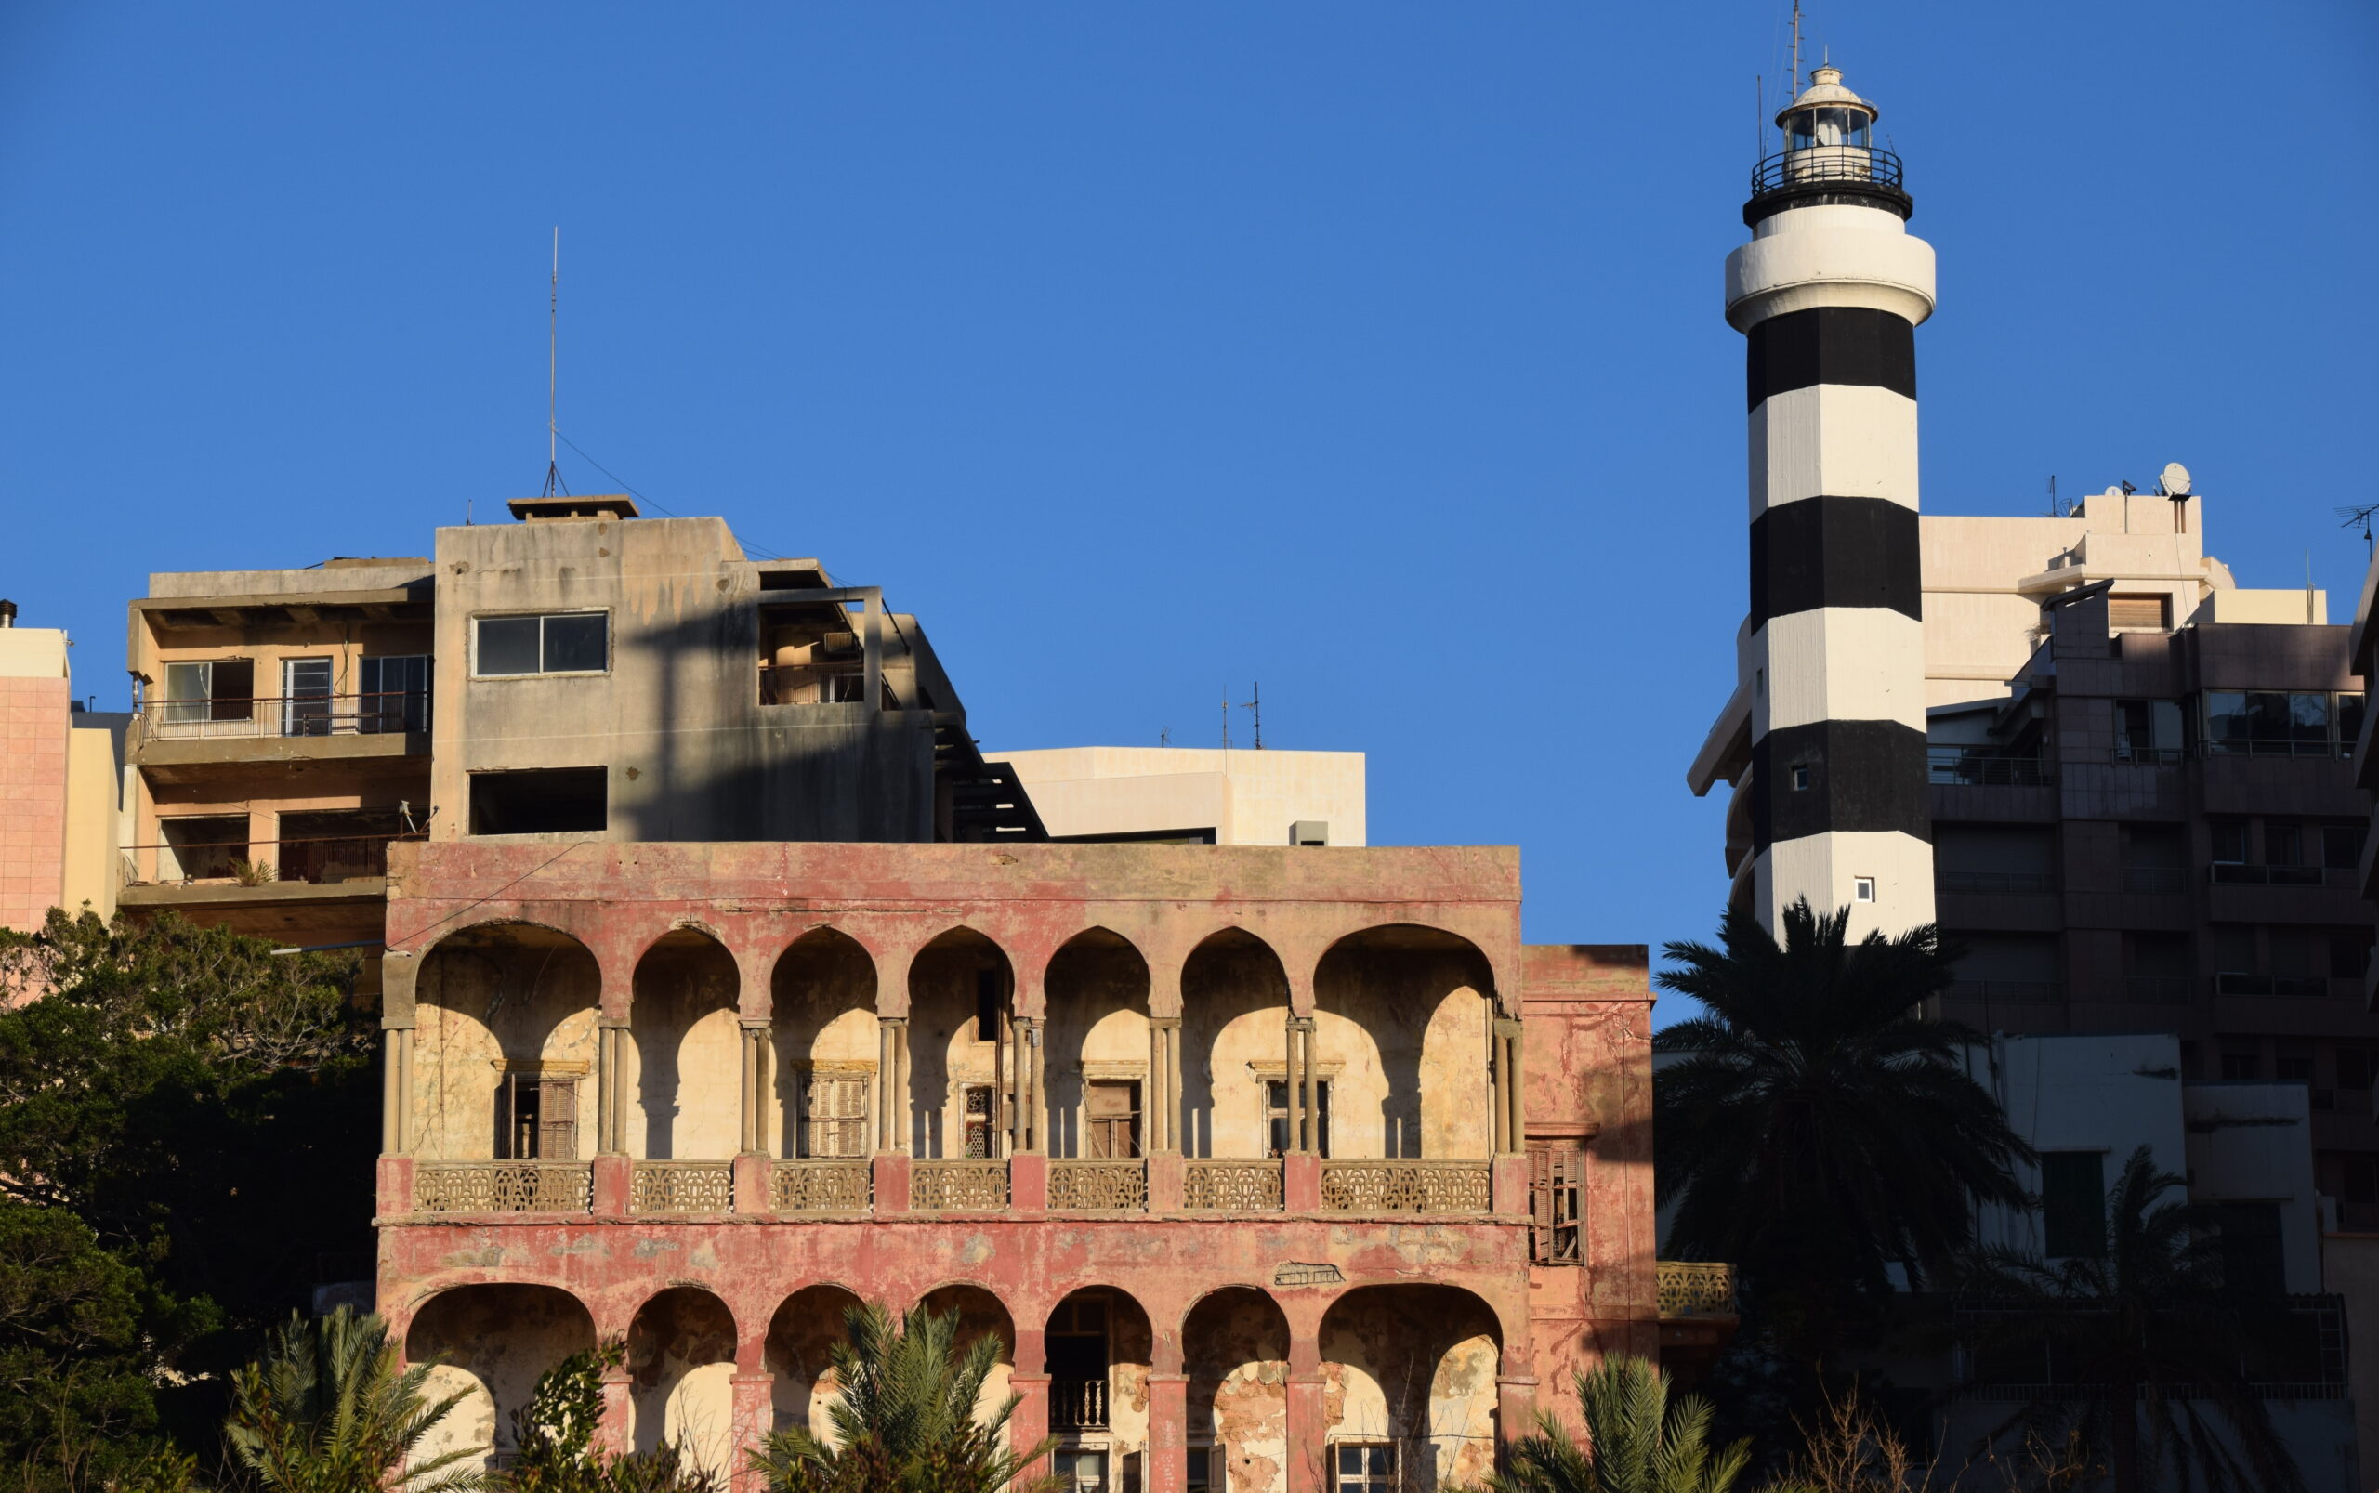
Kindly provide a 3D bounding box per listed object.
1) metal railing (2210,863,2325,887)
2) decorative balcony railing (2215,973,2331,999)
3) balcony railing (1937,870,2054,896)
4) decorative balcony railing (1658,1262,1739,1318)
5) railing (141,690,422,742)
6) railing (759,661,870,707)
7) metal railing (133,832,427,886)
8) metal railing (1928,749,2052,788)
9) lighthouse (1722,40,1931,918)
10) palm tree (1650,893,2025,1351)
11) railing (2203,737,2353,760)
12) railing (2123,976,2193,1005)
[{"bbox_3d":[29.702,3.534,246.000,3.200,0.680,0.120,2,-13,-8],"label":"metal railing"},{"bbox_3d":[29.638,6.566,244.000,3.233,0.707,0.100,1,-16,-3],"label":"decorative balcony railing"},{"bbox_3d":[22.412,3.821,248.000,3.358,0.694,0.100,1,-16,-3],"label":"balcony railing"},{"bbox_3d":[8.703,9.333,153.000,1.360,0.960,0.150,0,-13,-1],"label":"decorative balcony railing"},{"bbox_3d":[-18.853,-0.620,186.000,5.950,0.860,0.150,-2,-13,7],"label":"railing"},{"bbox_3d":[-7.088,-1.163,168.000,2.054,0.818,0.080,-2,-16,6],"label":"railing"},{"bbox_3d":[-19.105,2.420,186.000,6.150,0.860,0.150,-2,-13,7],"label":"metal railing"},{"bbox_3d":[22.360,0.687,249.000,3.606,0.941,0.100,1,-16,-3],"label":"metal railing"},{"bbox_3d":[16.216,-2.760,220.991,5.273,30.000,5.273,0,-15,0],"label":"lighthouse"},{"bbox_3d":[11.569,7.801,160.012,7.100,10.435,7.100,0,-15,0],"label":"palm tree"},{"bbox_3d":[30.163,0.090,246.000,4.553,0.665,0.100,1,-16,-3],"label":"railing"},{"bbox_3d":[26.946,6.789,248.000,1.970,0.830,0.120,2,-13,-8],"label":"railing"}]

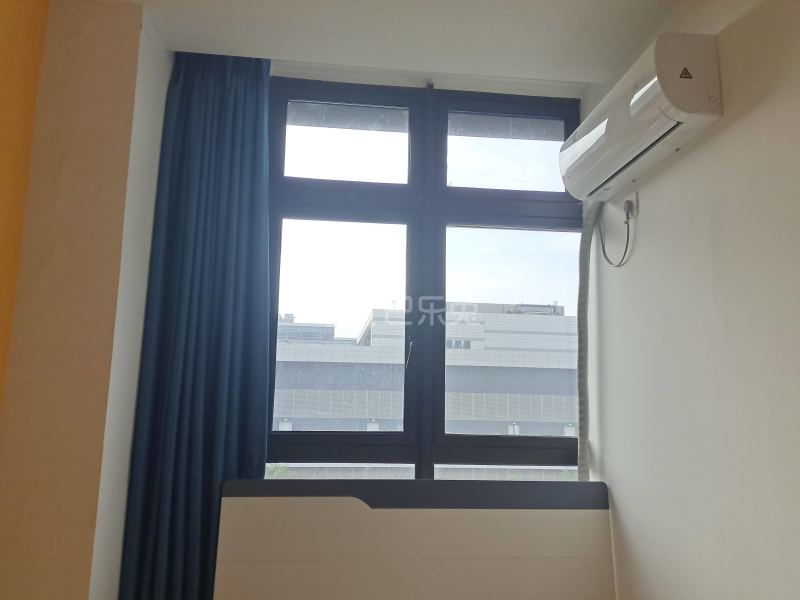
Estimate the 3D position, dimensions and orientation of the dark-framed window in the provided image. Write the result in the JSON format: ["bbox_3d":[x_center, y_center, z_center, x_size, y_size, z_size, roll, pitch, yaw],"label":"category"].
[{"bbox_3d":[0.095,0.007,2.695,1.565,2.099,0.110,2,-8,-5],"label":"dark-framed window"}]

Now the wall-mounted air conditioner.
[{"bbox_3d":[0.828,-0.618,2.120,0.204,0.268,0.800,2,-8,-5],"label":"wall-mounted air conditioner"}]

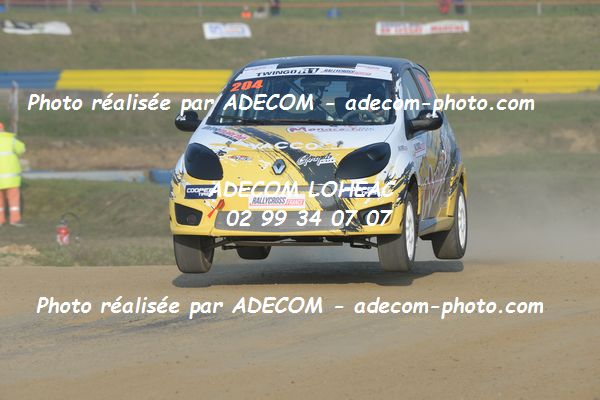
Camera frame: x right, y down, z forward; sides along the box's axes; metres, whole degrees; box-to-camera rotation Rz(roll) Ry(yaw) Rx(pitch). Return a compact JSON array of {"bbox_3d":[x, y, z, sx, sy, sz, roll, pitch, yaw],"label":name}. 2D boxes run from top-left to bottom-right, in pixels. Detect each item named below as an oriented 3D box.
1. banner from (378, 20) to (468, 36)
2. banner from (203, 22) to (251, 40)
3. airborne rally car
[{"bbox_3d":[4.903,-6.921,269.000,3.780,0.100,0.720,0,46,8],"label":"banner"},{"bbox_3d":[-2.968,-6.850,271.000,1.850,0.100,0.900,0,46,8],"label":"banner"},{"bbox_3d":[0.157,-0.275,47.100,1.730,1.480,3.600,0,2,10],"label":"airborne rally car"}]

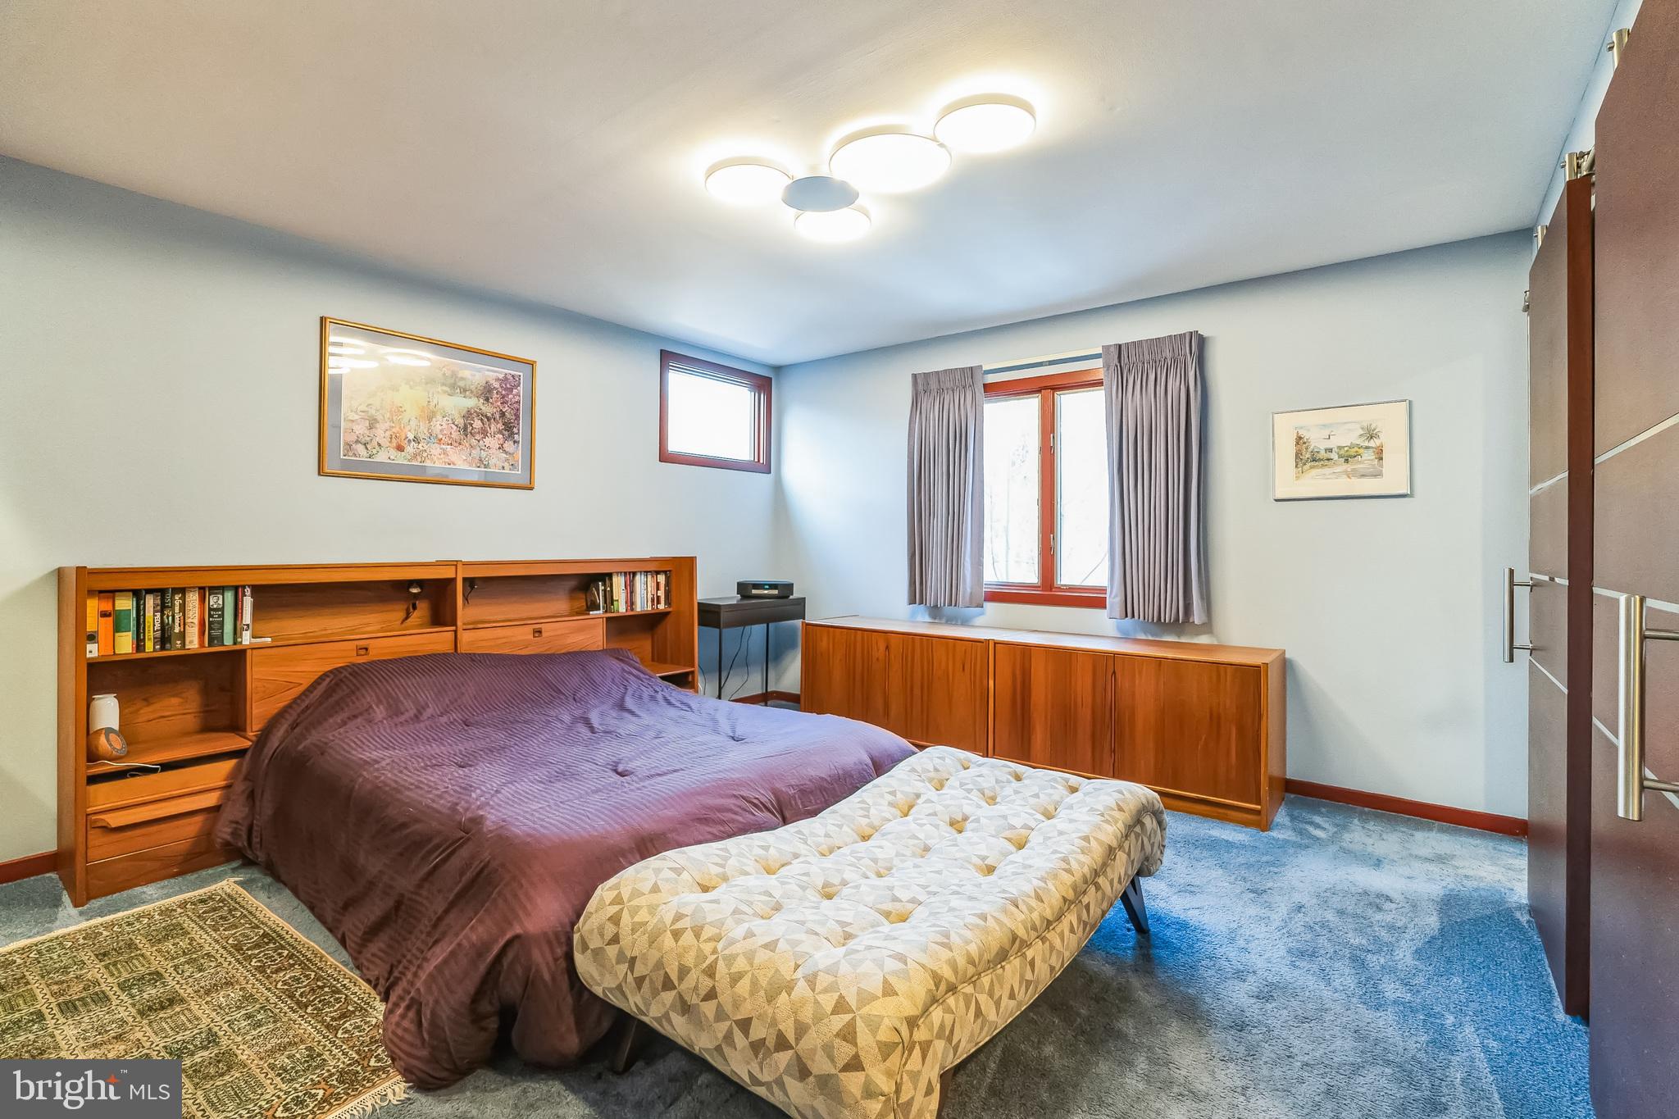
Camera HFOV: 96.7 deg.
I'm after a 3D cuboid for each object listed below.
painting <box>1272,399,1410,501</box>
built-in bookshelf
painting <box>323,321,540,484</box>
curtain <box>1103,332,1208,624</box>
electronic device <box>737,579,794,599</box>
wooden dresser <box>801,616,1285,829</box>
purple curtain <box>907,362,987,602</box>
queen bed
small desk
[{"bbox_3d":[2.232,-0.483,3.349,0.523,0.409,0.030,1,1,39],"label":"painting"},{"bbox_3d":[-1.792,0.547,3.480,0.425,1.084,2.536,1,1,39],"label":"built-in bookshelf"},{"bbox_3d":[-1.966,-0.724,3.660,0.030,0.695,1.000,1,1,39],"label":"painting"},{"bbox_3d":[1.582,-0.408,3.788,0.512,1.426,0.127,1,1,39],"label":"curtain"},{"bbox_3d":[-0.518,0.209,5.060,0.372,0.108,0.220,0,1,-12],"label":"electronic device"},{"bbox_3d":[0.918,0.746,4.050,2.526,0.682,0.540,1,1,39],"label":"wooden dresser"},{"bbox_3d":[0.652,-0.422,4.548,0.523,1.426,0.127,1,1,39],"label":"purple curtain"},{"bbox_3d":[-0.956,0.800,2.671,1.897,0.610,1.621,1,1,39],"label":"queen bed"},{"bbox_3d":[-0.626,0.668,5.010,0.380,0.799,0.776,1,1,39],"label":"small desk"}]

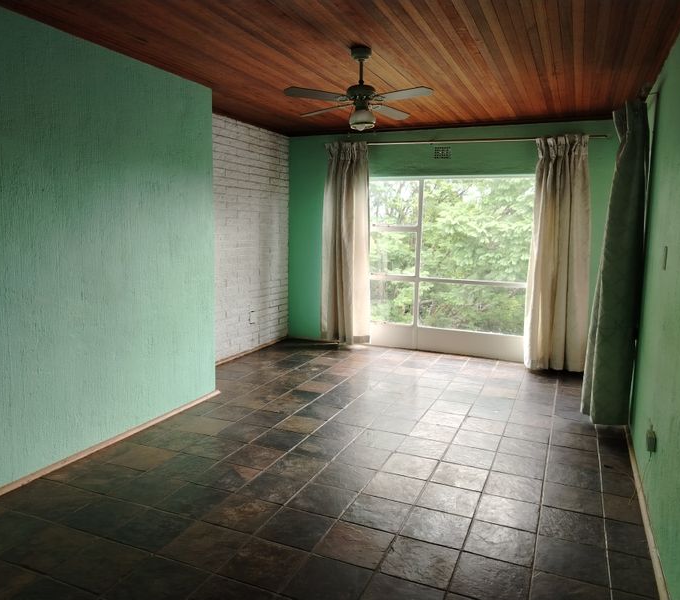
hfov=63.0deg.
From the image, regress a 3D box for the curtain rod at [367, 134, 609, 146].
[{"bbox_3d":[1.195,-1.729,6.018,3.035,0.030,0.030,5,9,23],"label":"curtain rod"}]

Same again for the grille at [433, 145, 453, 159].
[{"bbox_3d":[1.144,-1.642,6.187,0.222,0.149,0.025,5,9,23],"label":"grille"}]

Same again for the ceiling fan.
[{"bbox_3d":[0.134,-1.305,3.435,1.071,0.502,1.071,5,9,23],"label":"ceiling fan"}]

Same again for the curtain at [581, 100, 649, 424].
[{"bbox_3d":[2.123,-0.266,4.268,0.303,2.384,0.586,5,9,23],"label":"curtain"}]

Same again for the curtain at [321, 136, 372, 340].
[{"bbox_3d":[0.063,-0.644,6.661,0.616,2.404,0.162,5,9,23],"label":"curtain"}]

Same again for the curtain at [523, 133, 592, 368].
[{"bbox_3d":[2.255,-0.462,5.730,0.586,2.394,0.172,5,9,23],"label":"curtain"}]

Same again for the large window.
[{"bbox_3d":[1.177,-0.521,6.422,2.020,1.808,0.081,5,9,23],"label":"large window"}]

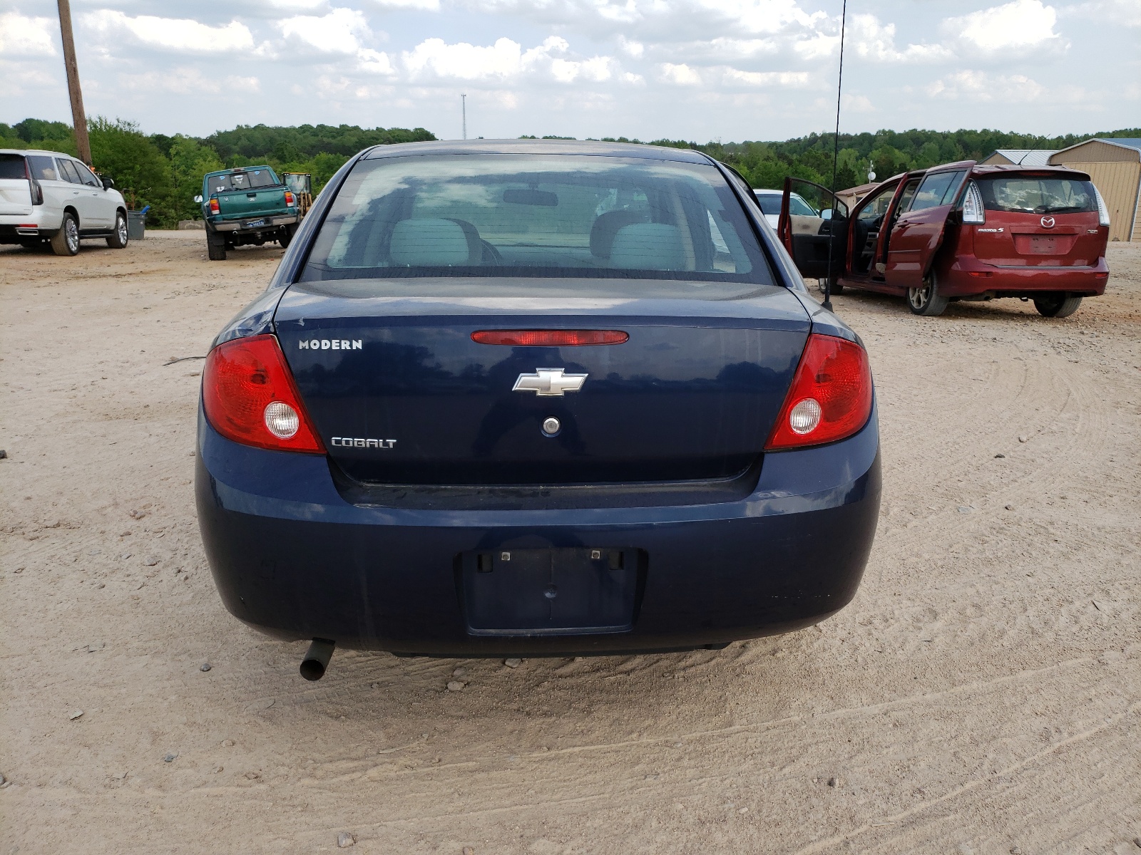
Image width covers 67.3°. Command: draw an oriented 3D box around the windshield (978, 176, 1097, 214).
[{"bbox_3d":[4.879,-2.416,8.949,1.280,0.400,0.140,-2,-13,-4],"label":"windshield"}]

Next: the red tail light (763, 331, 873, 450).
[{"bbox_3d":[0.558,-0.106,1.862,0.350,0.250,0.340,-1,15,-3],"label":"red tail light"}]

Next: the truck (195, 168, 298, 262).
[{"bbox_3d":[-6.941,-4.655,18.375,1.830,1.730,4.900,-11,17,-21],"label":"truck"}]

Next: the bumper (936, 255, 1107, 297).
[{"bbox_3d":[4.887,-1.600,9.150,1.720,0.420,0.460,-2,14,-4],"label":"bumper"}]

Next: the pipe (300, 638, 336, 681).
[{"bbox_3d":[-0.559,0.496,1.903,0.053,0.053,0.190,-1,15,-3],"label":"pipe"}]

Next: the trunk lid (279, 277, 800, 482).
[{"bbox_3d":[-0.055,-0.129,1.891,1.180,0.380,0.560,-1,15,-3],"label":"trunk lid"}]

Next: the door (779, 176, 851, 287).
[{"bbox_3d":[3.276,-2.673,11.519,1.120,1.270,0.180,-8,16,-29],"label":"door"}]

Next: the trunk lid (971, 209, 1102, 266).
[{"bbox_3d":[4.891,-1.965,8.957,1.400,0.570,0.240,-2,14,-4],"label":"trunk lid"}]

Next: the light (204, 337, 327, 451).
[{"bbox_3d":[-0.660,-0.087,1.792,0.350,0.250,0.340,-1,15,-3],"label":"light"}]

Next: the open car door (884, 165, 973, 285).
[{"bbox_3d":[3.900,-2.187,9.501,0.220,1.270,1.350,-2,14,-4],"label":"open car door"}]

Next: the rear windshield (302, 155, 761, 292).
[{"bbox_3d":[-0.088,-0.583,2.338,1.160,0.100,0.690,-1,45,-3],"label":"rear windshield"}]

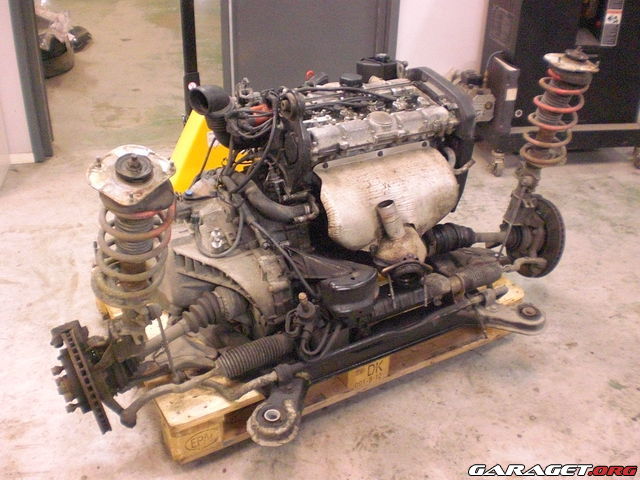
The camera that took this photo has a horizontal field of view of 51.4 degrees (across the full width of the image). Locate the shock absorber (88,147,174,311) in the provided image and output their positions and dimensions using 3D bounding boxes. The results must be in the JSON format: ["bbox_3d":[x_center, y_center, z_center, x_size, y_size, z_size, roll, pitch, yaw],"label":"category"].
[{"bbox_3d":[-0.423,-0.019,1.500,0.185,0.380,0.185,7,39,-3],"label":"shock absorber"}]

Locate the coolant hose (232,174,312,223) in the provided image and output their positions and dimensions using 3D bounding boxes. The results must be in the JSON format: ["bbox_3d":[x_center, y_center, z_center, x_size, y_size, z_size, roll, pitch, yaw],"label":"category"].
[{"bbox_3d":[-0.134,-0.117,1.840,0.230,0.090,0.090,11,30,17],"label":"coolant hose"}]

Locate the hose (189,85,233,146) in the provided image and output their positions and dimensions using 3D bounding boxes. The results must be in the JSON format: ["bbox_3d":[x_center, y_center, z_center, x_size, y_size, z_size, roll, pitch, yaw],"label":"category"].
[{"bbox_3d":[-0.288,-0.328,1.770,0.088,0.150,0.120,26,38,37],"label":"hose"}]

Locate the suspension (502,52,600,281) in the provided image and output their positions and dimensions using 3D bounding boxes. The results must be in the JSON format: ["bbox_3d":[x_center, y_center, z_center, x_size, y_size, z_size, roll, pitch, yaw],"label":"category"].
[{"bbox_3d":[0.748,-0.253,2.170,0.220,0.710,0.220,-13,33,-28],"label":"suspension"}]

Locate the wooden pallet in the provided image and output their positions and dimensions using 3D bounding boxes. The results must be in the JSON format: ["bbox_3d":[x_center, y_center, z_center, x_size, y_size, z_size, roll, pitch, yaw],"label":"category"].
[{"bbox_3d":[-0.058,0.210,2.243,1.200,0.144,0.800,-15,33,-27],"label":"wooden pallet"}]

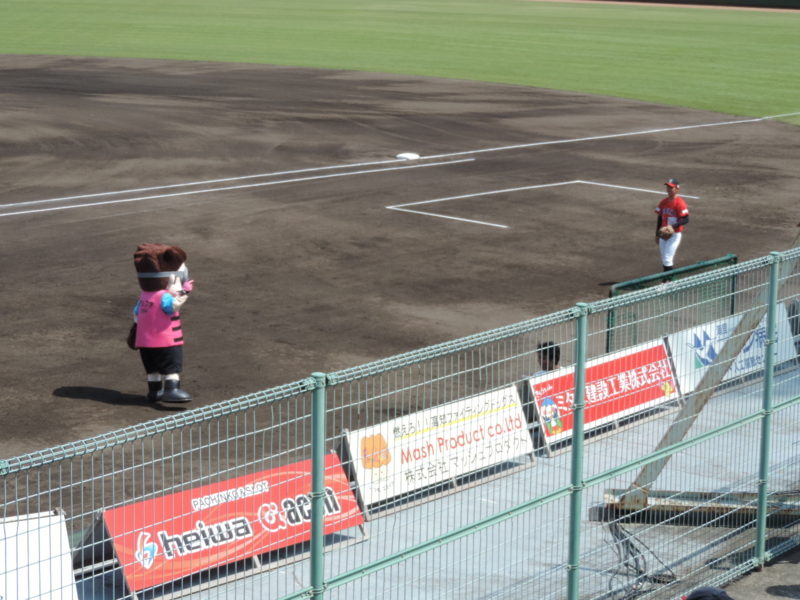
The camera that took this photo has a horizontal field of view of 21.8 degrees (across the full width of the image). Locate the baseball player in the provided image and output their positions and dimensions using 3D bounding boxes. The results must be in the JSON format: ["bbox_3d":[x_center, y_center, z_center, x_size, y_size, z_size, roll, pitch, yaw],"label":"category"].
[{"bbox_3d":[4.208,-1.017,32.299,0.520,1.738,0.420,9,14,37],"label":"baseball player"}]

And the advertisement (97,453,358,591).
[{"bbox_3d":[-0.948,1.282,12.132,1.820,0.465,0.060,-10,-14,-46],"label":"advertisement"}]

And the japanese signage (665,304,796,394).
[{"bbox_3d":[2.646,0.376,16.566,0.060,0.465,1.820,-14,-1,40],"label":"japanese signage"}]

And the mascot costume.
[{"bbox_3d":[-2.780,0.279,24.350,0.720,1.835,0.640,-8,14,-38],"label":"mascot costume"}]

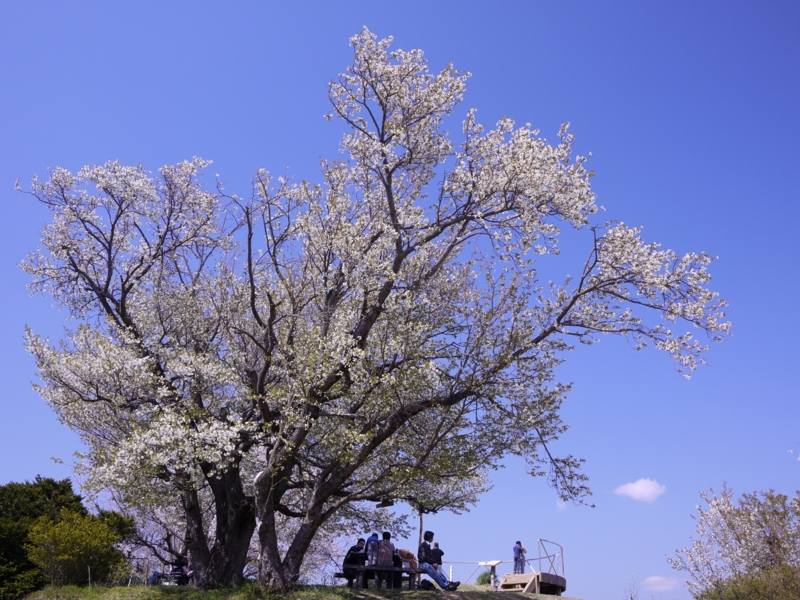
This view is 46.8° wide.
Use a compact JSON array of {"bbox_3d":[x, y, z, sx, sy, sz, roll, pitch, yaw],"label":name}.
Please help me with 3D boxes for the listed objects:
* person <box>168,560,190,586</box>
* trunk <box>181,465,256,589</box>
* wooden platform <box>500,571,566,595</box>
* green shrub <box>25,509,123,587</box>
[{"bbox_3d":[-6.069,7.527,25.442,0.700,0.780,0.550,-11,-22,29],"label":"person"},{"bbox_3d":[-4.157,5.199,21.171,1.550,2.850,1.250,0,-19,0],"label":"trunk"},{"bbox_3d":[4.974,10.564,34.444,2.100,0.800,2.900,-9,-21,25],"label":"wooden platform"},{"bbox_3d":[-8.330,6.366,23.729,2.300,1.950,2.100,0,-19,0],"label":"green shrub"}]

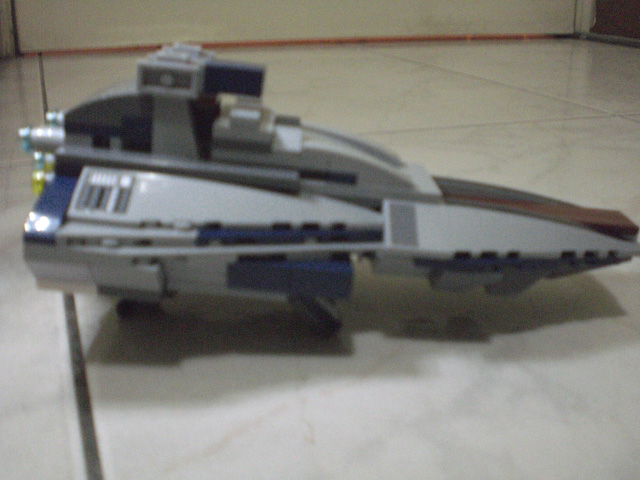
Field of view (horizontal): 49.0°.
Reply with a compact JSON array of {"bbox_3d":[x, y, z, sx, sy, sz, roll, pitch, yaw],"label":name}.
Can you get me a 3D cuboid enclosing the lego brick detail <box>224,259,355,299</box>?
[{"bbox_3d":[-0.007,0.009,0.183,0.032,0.007,0.010,5,22,2],"label":"lego brick detail"}]

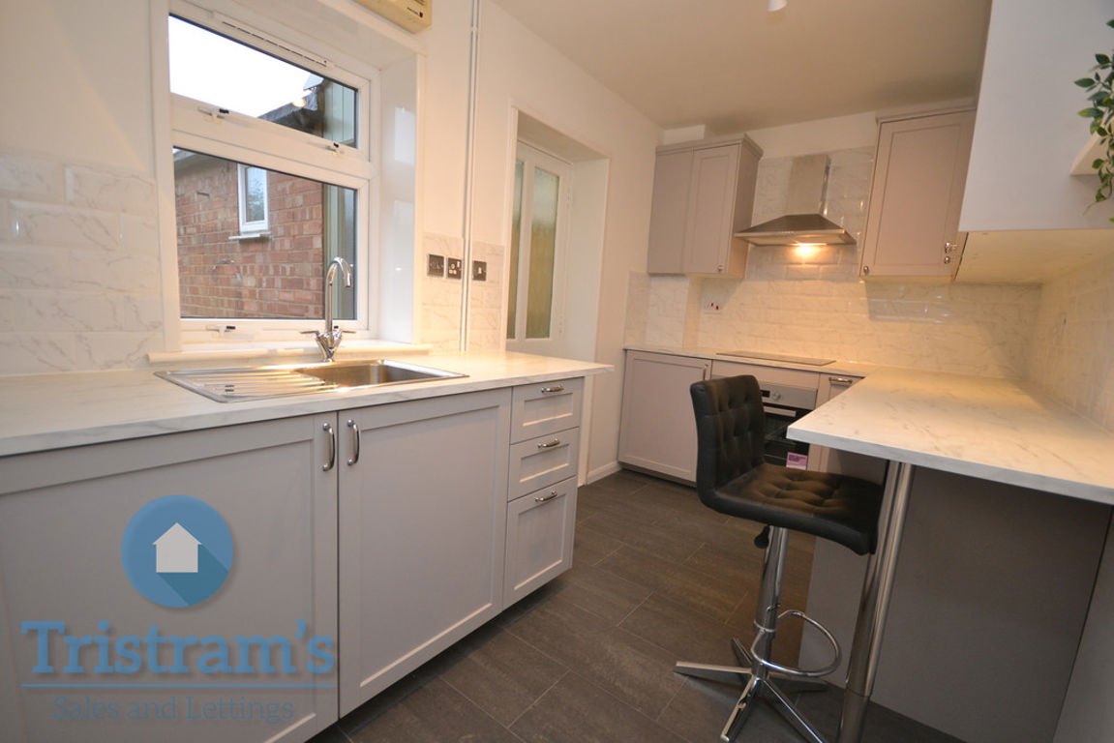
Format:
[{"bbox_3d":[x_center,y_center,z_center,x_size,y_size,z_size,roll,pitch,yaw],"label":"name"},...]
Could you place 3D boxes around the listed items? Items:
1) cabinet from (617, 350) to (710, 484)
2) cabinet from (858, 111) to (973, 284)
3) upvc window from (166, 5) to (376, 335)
[{"bbox_3d":[0.887,0.277,3.359,0.600,0.800,0.600,9,10,38],"label":"cabinet"},{"bbox_3d":[1.984,-0.917,2.559,0.400,0.800,0.370,9,10,38],"label":"cabinet"},{"bbox_3d":[-1.057,-0.691,1.762,0.080,1.135,0.800,9,10,38],"label":"upvc window"}]

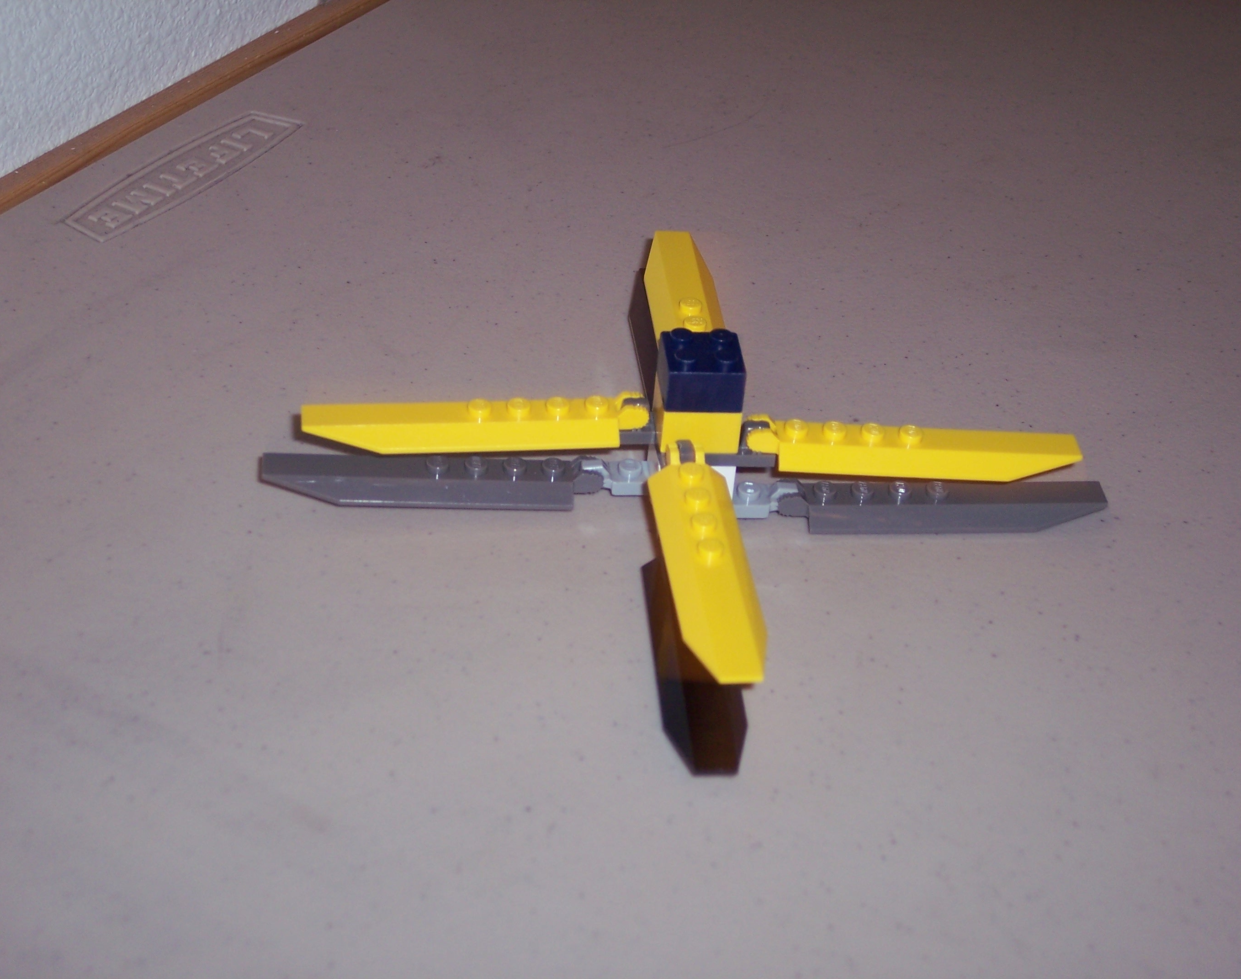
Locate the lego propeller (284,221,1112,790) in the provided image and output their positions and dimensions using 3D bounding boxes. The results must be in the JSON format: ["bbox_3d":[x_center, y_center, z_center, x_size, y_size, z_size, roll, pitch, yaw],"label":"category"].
[{"bbox_3d":[0.015,-0.013,0.505,0.177,0.039,0.177,1,35,-7],"label":"lego propeller"}]

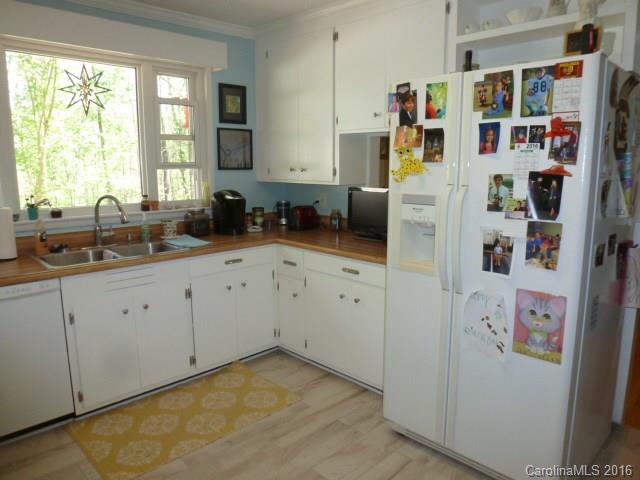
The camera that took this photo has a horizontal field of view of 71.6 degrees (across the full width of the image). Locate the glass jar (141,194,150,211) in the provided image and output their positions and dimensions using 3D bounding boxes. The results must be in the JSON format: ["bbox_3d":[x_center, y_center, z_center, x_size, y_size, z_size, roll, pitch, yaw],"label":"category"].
[{"bbox_3d":[-1.252,-0.264,3.186,0.063,0.110,0.063,0,9,0],"label":"glass jar"}]

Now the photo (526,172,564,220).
[{"bbox_3d":[0.868,-0.167,1.707,0.010,0.178,0.127,-9,13,-44],"label":"photo"}]

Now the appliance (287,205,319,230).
[{"bbox_3d":[-0.150,-0.195,3.925,0.245,0.190,0.155,-9,13,-44],"label":"appliance"}]

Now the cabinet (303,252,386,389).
[{"bbox_3d":[0.398,0.468,3.024,0.590,0.800,0.840,-9,13,-43],"label":"cabinet"}]

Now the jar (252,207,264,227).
[{"bbox_3d":[-0.510,-0.188,3.644,0.095,0.170,0.095,-9,13,-43],"label":"jar"}]

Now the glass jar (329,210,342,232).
[{"bbox_3d":[0.131,-0.160,3.689,0.100,0.190,0.100,0,9,0],"label":"glass jar"}]

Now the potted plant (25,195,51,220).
[{"bbox_3d":[-1.789,-0.206,2.813,0.150,0.155,0.095,-9,13,-44],"label":"potted plant"}]

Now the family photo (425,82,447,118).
[{"bbox_3d":[0.494,-0.592,1.890,0.010,0.147,0.104,-9,13,-43],"label":"family photo"}]

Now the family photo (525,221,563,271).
[{"bbox_3d":[0.872,0.022,1.735,0.008,0.178,0.125,-9,13,-43],"label":"family photo"}]

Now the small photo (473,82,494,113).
[{"bbox_3d":[0.678,-0.592,1.836,0.010,0.127,0.088,-9,13,-44],"label":"small photo"}]

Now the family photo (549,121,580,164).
[{"bbox_3d":[0.897,-0.359,1.629,0.010,0.150,0.102,-9,18,-44],"label":"family photo"}]

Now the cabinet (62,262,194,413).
[{"bbox_3d":[-1.280,0.514,2.819,0.720,0.800,0.590,-9,13,-43],"label":"cabinet"}]

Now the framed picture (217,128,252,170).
[{"bbox_3d":[-0.720,-0.767,3.771,0.350,0.345,0.020,-9,13,-44],"label":"framed picture"}]

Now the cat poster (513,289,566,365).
[{"bbox_3d":[0.880,0.347,1.779,0.010,0.275,0.207,-9,13,-44],"label":"cat poster"}]

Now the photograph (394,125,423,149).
[{"bbox_3d":[0.419,-0.488,2.101,0.010,0.102,0.152,-9,14,-44],"label":"photograph"}]

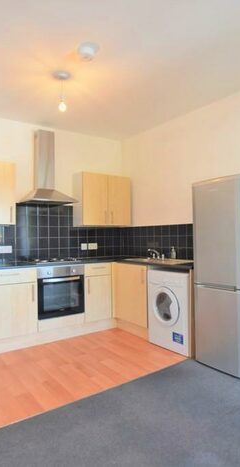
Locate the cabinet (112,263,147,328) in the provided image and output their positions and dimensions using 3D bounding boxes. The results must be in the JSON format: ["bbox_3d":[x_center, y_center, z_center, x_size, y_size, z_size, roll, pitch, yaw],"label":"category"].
[{"bbox_3d":[0.351,0.755,3.831,0.580,0.745,0.670,-1,0,-36],"label":"cabinet"}]

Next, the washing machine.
[{"bbox_3d":[0.733,0.829,3.328,0.550,0.850,0.585,-1,0,-36],"label":"washing machine"}]

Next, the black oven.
[{"bbox_3d":[-0.845,0.691,3.714,0.600,0.605,0.550,-1,0,-36],"label":"black oven"}]

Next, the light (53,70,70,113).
[{"bbox_3d":[-0.532,-1.290,2.694,0.159,0.357,0.159,-1,0,0],"label":"light"}]

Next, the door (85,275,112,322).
[{"bbox_3d":[-0.266,0.823,3.706,0.359,0.572,0.022,-1,0,-34],"label":"door"}]

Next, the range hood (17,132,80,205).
[{"bbox_3d":[-0.904,-0.851,3.706,0.597,0.946,0.496,-1,0,-34],"label":"range hood"}]

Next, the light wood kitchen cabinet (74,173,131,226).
[{"bbox_3d":[-0.247,-0.465,4.238,0.794,0.719,0.324,-1,0,-34],"label":"light wood kitchen cabinet"}]

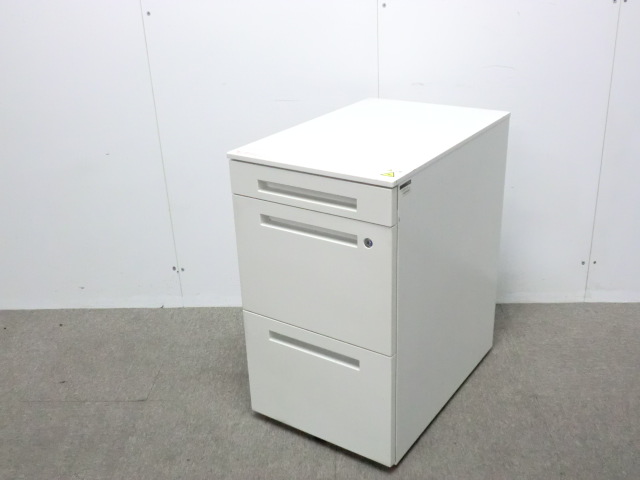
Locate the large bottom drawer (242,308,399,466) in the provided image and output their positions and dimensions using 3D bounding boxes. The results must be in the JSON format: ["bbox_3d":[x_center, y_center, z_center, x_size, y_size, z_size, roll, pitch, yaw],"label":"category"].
[{"bbox_3d":[0.130,0.244,1.773,0.394,0.283,0.500,13,28,32],"label":"large bottom drawer"}]

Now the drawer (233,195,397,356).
[{"bbox_3d":[0.120,-0.017,1.659,0.394,0.286,0.500,13,28,32],"label":"drawer"}]

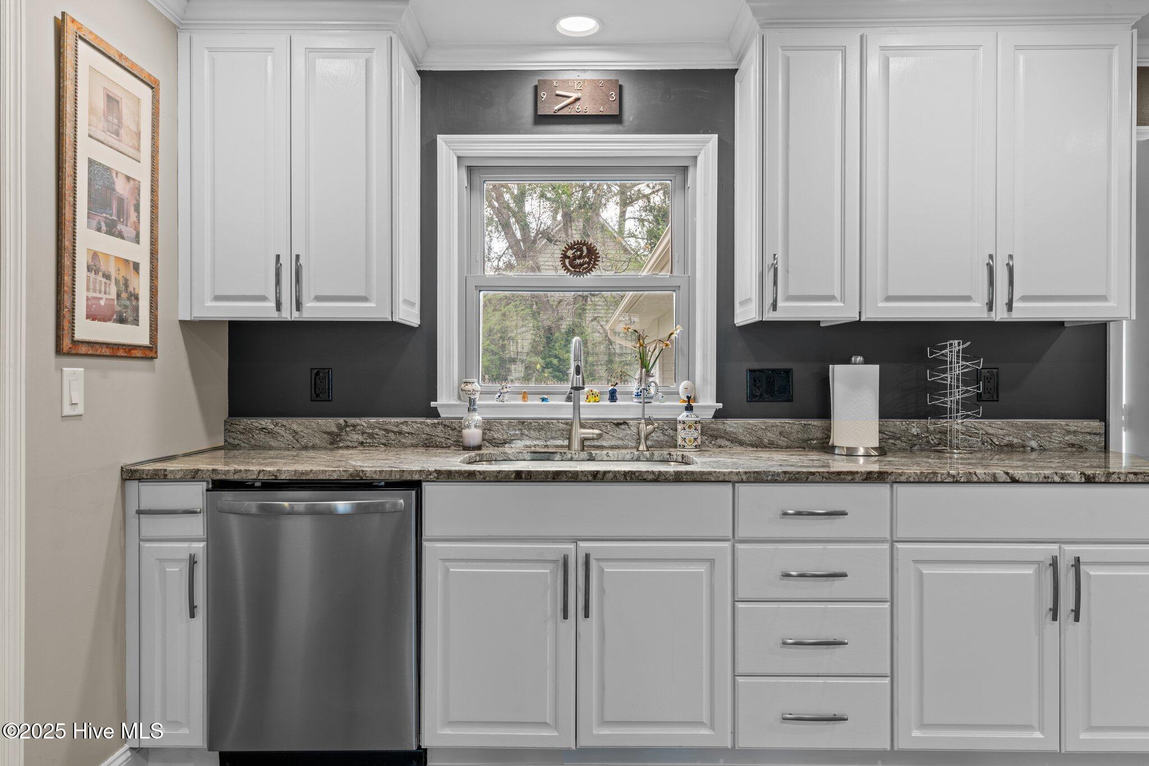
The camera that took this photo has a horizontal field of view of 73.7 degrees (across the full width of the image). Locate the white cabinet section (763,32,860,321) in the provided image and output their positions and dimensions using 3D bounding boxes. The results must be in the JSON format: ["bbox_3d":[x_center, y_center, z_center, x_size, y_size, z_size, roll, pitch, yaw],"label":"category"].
[{"bbox_3d":[0.763,-0.667,2.625,0.312,0.925,0.340,0,0,0],"label":"white cabinet section"}]

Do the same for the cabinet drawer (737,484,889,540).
[{"bbox_3d":[0.686,0.371,2.195,0.442,0.162,0.055,0,0,0],"label":"cabinet drawer"}]

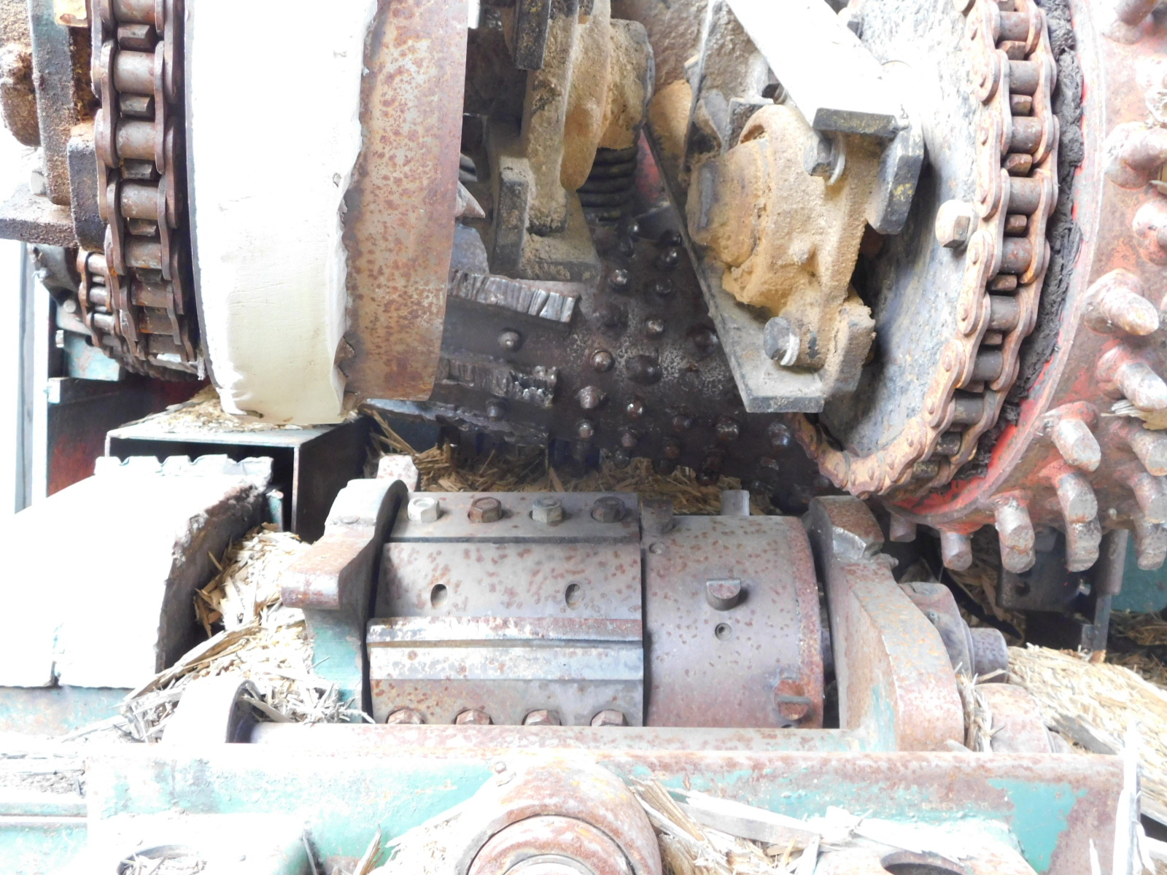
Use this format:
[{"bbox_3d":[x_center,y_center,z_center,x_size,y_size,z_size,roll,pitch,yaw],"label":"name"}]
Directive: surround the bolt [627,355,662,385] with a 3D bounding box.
[{"bbox_3d":[0.063,-0.070,1.250,0.034,0.031,0.022,0,0,-5],"label":"bolt"}]

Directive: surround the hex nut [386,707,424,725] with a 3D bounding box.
[{"bbox_3d":[-0.133,0.217,0.905,0.027,0.025,0.013,0,15,0],"label":"hex nut"}]

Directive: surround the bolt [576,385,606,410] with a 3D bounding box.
[{"bbox_3d":[0.008,-0.041,1.250,0.027,0.026,0.022,3,22,7],"label":"bolt"}]

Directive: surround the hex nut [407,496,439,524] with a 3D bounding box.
[{"bbox_3d":[-0.132,0.060,1.000,0.026,0.013,0.025,0,24,0],"label":"hex nut"}]

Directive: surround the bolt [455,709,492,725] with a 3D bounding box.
[{"bbox_3d":[-0.082,0.218,0.905,0.027,0.025,0.013,0,15,0],"label":"bolt"}]

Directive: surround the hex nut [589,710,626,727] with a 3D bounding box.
[{"bbox_3d":[0.019,0.219,0.905,0.027,0.025,0.013,0,15,0],"label":"hex nut"}]

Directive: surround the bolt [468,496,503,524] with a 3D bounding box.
[{"bbox_3d":[-0.081,0.060,1.000,0.027,0.013,0.025,0,24,0],"label":"bolt"}]

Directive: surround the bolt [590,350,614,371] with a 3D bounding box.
[{"bbox_3d":[0.019,-0.079,1.250,0.024,0.024,0.020,0,3,5],"label":"bolt"}]

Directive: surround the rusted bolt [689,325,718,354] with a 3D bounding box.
[{"bbox_3d":[0.124,-0.101,1.250,0.029,0.029,0.022,1,-5,-10],"label":"rusted bolt"}]

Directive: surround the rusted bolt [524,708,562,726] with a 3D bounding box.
[{"bbox_3d":[-0.031,0.218,0.905,0.027,0.025,0.013,0,15,0],"label":"rusted bolt"}]

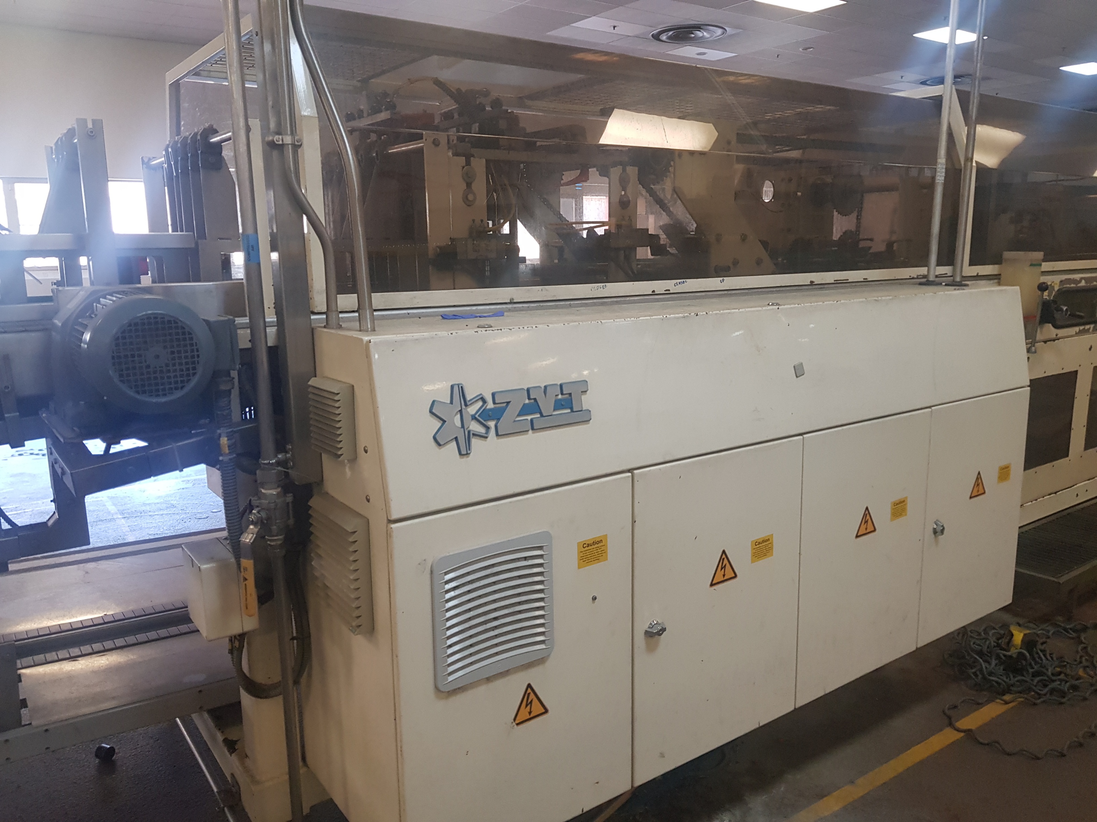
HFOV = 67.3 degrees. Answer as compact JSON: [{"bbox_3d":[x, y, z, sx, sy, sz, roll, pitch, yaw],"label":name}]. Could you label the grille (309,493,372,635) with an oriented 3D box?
[{"bbox_3d":[-0.412,0.299,1.636,0.040,0.226,0.227,-8,12,-34],"label":"grille"}]

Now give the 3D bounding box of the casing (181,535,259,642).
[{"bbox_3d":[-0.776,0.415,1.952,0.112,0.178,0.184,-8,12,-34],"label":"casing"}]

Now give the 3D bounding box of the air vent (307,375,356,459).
[{"bbox_3d":[-0.414,0.016,1.579,0.040,0.141,0.142,-8,12,-34],"label":"air vent"}]

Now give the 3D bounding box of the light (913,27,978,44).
[{"bbox_3d":[6.399,-5.992,13.145,1.200,0.080,0.600,-8,14,-34],"label":"light"}]

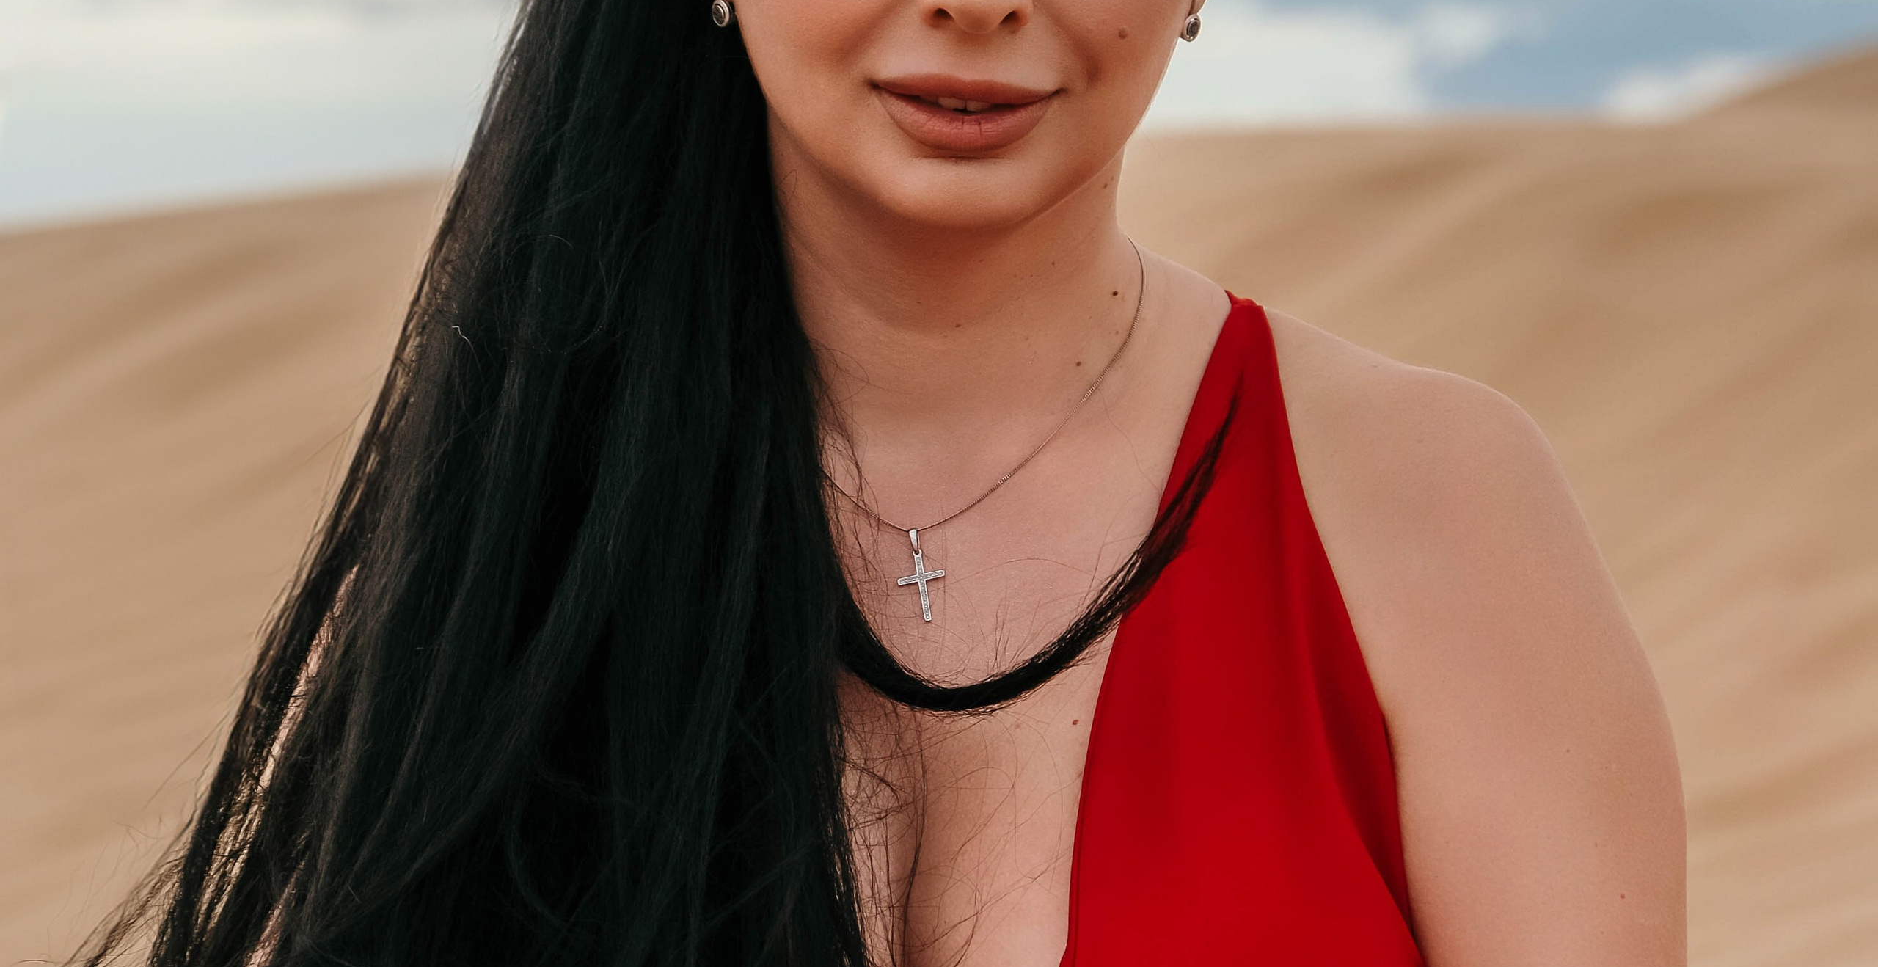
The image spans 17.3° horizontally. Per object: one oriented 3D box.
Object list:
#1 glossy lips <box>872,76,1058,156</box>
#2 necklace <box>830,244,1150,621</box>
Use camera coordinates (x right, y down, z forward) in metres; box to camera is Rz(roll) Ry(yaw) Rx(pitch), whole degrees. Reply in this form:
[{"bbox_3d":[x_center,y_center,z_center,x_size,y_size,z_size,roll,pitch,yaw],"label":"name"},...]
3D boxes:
[{"bbox_3d":[0.007,-0.106,1.770,0.053,0.022,0.020,2,6,-3],"label":"glossy lips"},{"bbox_3d":[0.002,-0.018,1.865,0.125,0.117,0.120,0,2,3],"label":"necklace"}]

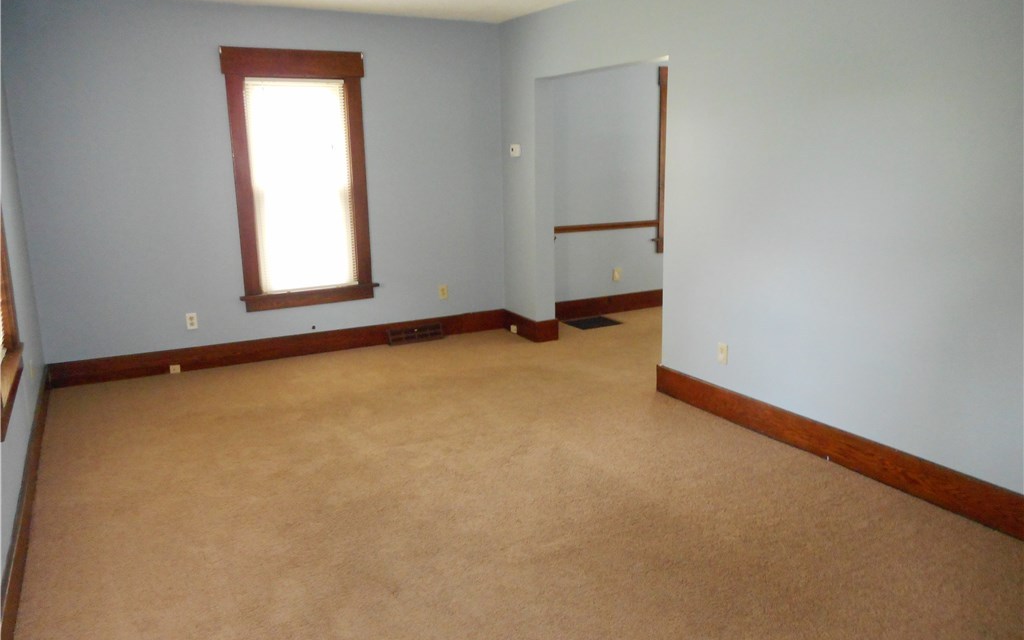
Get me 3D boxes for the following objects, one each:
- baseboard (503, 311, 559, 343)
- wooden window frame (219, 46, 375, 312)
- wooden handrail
[{"bbox_3d":[0.139,0.033,6.299,0.203,0.176,0.626,-8,14,-29],"label":"baseboard"},{"bbox_3d":[-1.537,-1.025,5.494,1.056,1.861,0.082,-8,14,-29],"label":"wooden window frame"},{"bbox_3d":[0.789,-0.854,6.827,1.415,0.061,0.033,-8,14,-29],"label":"wooden handrail"}]

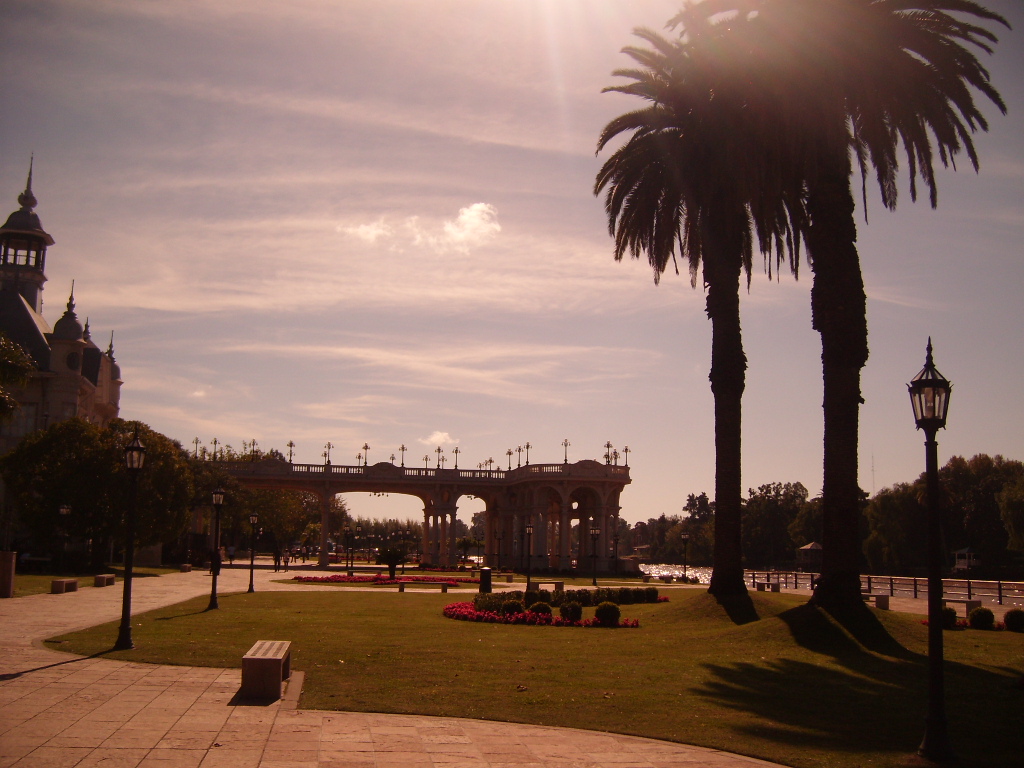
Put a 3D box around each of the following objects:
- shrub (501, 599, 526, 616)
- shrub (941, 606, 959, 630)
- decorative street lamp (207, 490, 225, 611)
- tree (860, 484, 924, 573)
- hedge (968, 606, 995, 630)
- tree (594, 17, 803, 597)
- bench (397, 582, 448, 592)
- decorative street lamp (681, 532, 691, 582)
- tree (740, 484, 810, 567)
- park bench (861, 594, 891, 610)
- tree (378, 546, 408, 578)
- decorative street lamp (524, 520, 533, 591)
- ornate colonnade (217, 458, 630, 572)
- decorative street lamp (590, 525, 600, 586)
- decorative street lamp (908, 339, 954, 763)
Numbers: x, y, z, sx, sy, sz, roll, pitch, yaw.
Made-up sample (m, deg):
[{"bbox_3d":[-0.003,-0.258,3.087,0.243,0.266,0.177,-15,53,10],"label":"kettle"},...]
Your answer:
[{"bbox_3d":[0.044,5.980,27.744,0.620,0.540,0.620,1,-9,0],"label":"shrub"},{"bbox_3d":[10.801,5.844,25.847,0.610,0.580,0.610,1,-9,0],"label":"shrub"},{"bbox_3d":[-8.434,4.612,29.585,0.400,3.500,0.400,1,-9,0],"label":"decorative street lamp"},{"bbox_3d":[70.322,26.572,191.382,12.000,17.000,11.500,1,-9,0],"label":"tree"},{"bbox_3d":[11.703,5.856,25.847,0.620,0.580,0.620,1,-9,0],"label":"hedge"},{"bbox_3d":[5.904,-2.603,29.317,6.700,16.795,6.700,0,-9,0],"label":"tree"},{"bbox_3d":[-3.679,8.590,43.685,2.150,0.440,0.450,-1,-9,8],"label":"bench"},{"bbox_3d":[11.841,11.765,70.789,0.600,3.550,0.400,1,-9,0],"label":"decorative street lamp"},{"bbox_3d":[57.625,30.721,226.545,15.000,19.000,14.000,1,-9,0],"label":"tree"},{"bbox_3d":[11.599,7.118,33.908,0.450,0.440,2.150,2,-9,-8],"label":"park bench"},{"bbox_3d":[-7.551,11.269,65.475,2.100,2.150,2.100,1,-9,0],"label":"tree"},{"bbox_3d":[0.829,8.329,50.589,0.400,3.550,0.400,1,-9,0],"label":"decorative street lamp"},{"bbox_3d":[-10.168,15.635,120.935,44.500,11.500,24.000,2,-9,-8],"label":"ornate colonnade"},{"bbox_3d":[4.752,9.720,59.089,0.600,3.550,0.400,1,-9,0],"label":"decorative street lamp"},{"bbox_3d":[3.645,1.370,9.013,0.400,3.600,0.400,1,-9,0],"label":"decorative street lamp"}]

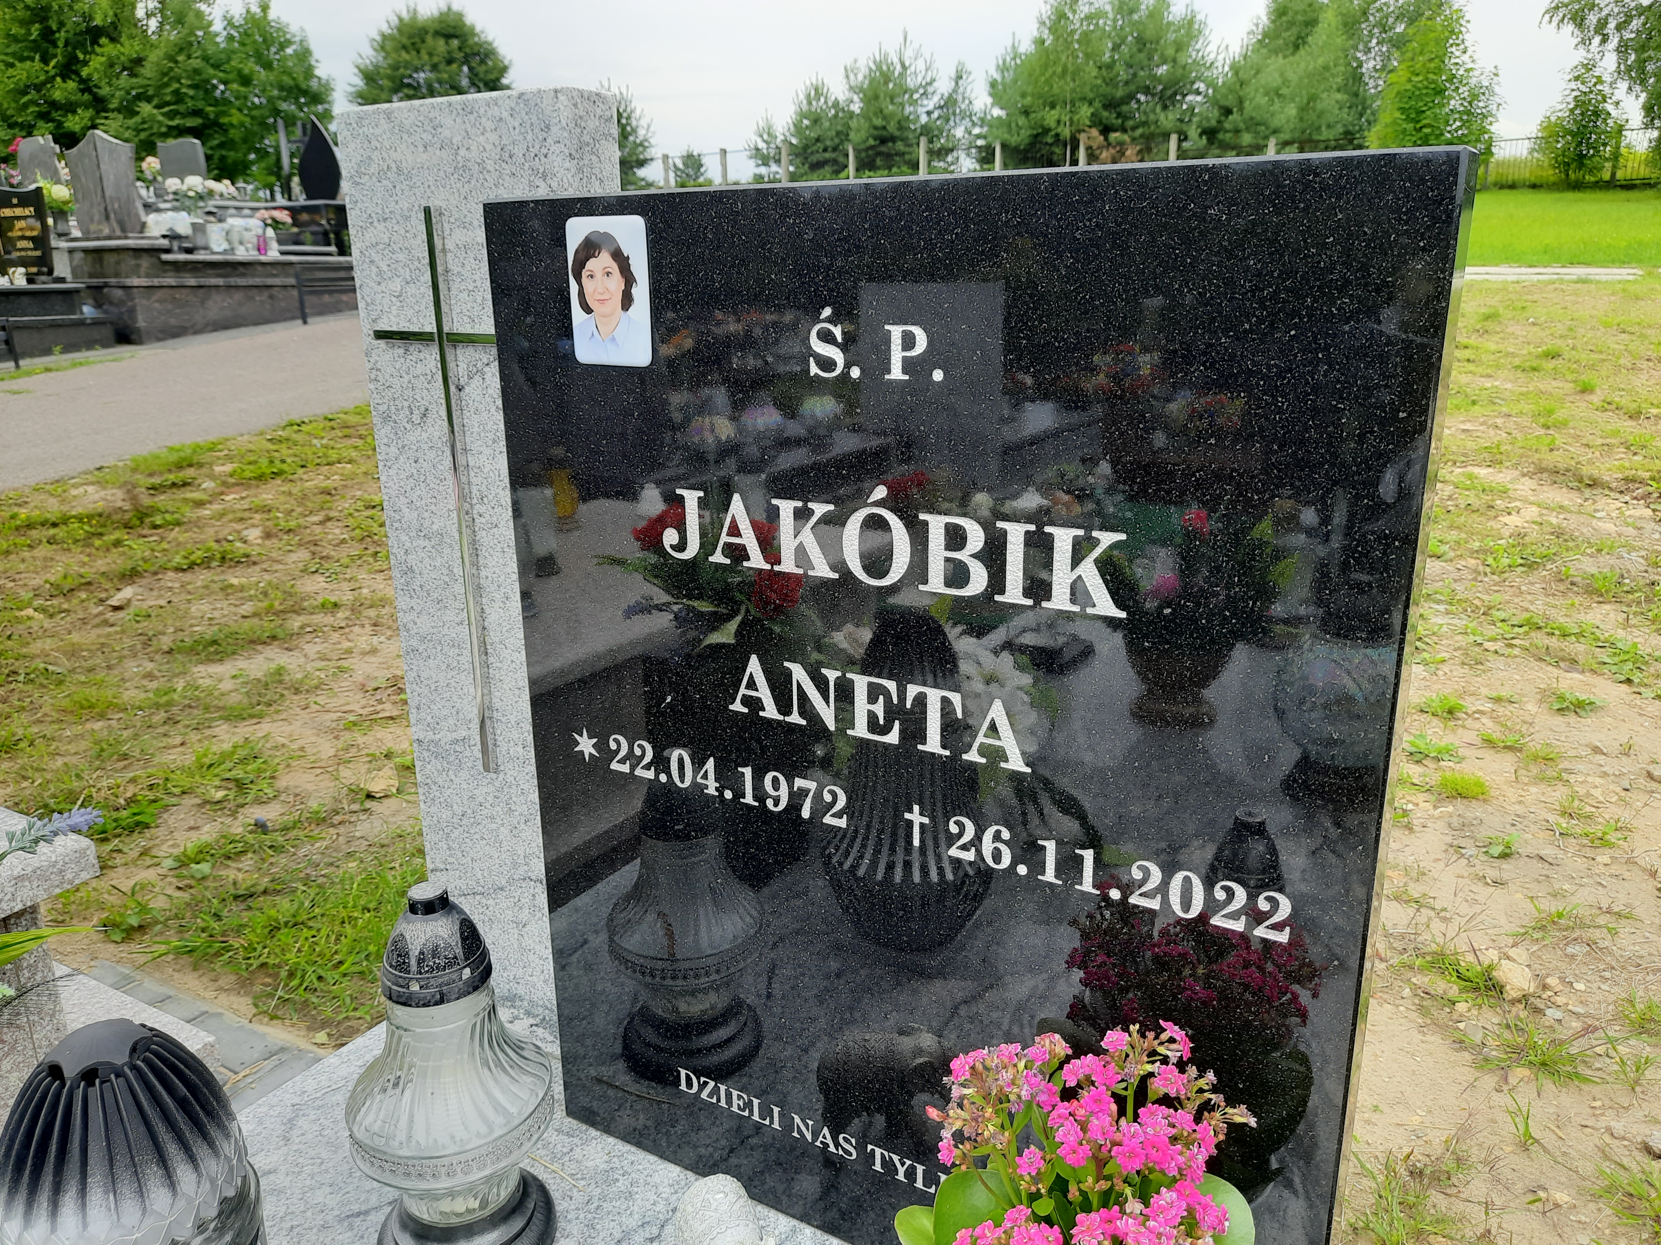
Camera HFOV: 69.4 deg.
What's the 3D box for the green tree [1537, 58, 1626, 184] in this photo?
[{"bbox_3d":[16.194,-10.923,26.249,1.874,2.695,1.687,8,19,29],"label":"green tree"}]

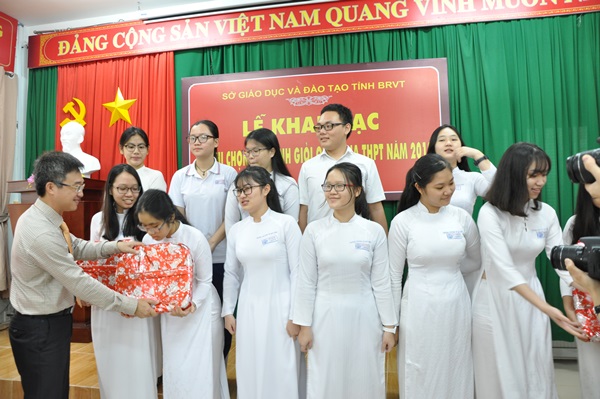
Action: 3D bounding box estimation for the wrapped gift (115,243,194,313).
[{"bbox_3d":[-0.655,0.354,2.030,0.340,0.295,0.160,-1,-3,3],"label":"wrapped gift"}]

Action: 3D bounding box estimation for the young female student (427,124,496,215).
[{"bbox_3d":[0.959,0.338,2.640,0.470,1.566,0.320,-1,-3,14],"label":"young female student"}]

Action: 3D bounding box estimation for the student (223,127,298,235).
[{"bbox_3d":[-0.223,0.355,2.660,0.450,1.559,0.290,-2,-3,20],"label":"student"}]

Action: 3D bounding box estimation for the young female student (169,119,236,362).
[{"bbox_3d":[-0.586,0.324,2.728,0.440,1.636,0.290,-1,-3,-2],"label":"young female student"}]

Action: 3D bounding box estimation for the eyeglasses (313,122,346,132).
[{"bbox_3d":[0.174,-0.410,2.560,0.142,0.045,0.140,-3,-4,43],"label":"eyeglasses"}]

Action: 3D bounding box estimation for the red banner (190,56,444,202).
[{"bbox_3d":[0.074,-0.589,4.133,2.507,1.238,0.040,-1,-3,12],"label":"red banner"}]

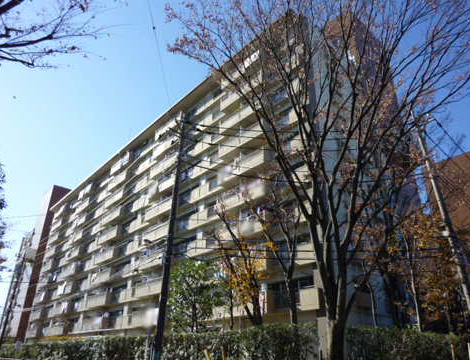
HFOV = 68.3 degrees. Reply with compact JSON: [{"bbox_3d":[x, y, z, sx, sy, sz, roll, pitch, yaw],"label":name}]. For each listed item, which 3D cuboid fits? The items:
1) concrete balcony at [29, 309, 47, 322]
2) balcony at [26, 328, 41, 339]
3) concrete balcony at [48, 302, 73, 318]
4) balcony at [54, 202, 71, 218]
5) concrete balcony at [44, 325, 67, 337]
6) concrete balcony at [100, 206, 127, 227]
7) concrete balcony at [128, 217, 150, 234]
[{"bbox_3d":[-33.451,23.184,59.173,1.150,1.370,5.130,22,-34,-37],"label":"concrete balcony"},{"bbox_3d":[-33.447,25.598,57.964,1.150,1.370,5.130,22,-34,-37],"label":"balcony"},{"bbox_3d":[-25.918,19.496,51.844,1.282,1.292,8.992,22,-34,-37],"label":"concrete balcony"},{"bbox_3d":[-33.477,6.283,67.634,1.150,1.370,5.130,22,-34,-37],"label":"balcony"},{"bbox_3d":[-24.587,21.112,49.114,1.200,1.304,5.346,22,-34,-37],"label":"concrete balcony"},{"bbox_3d":[-16.120,5.152,46.896,1.255,1.292,5.550,22,-34,-37],"label":"concrete balcony"},{"bbox_3d":[-11.098,5.307,41.164,0.721,1.292,5.287,22,-34,-37],"label":"concrete balcony"}]

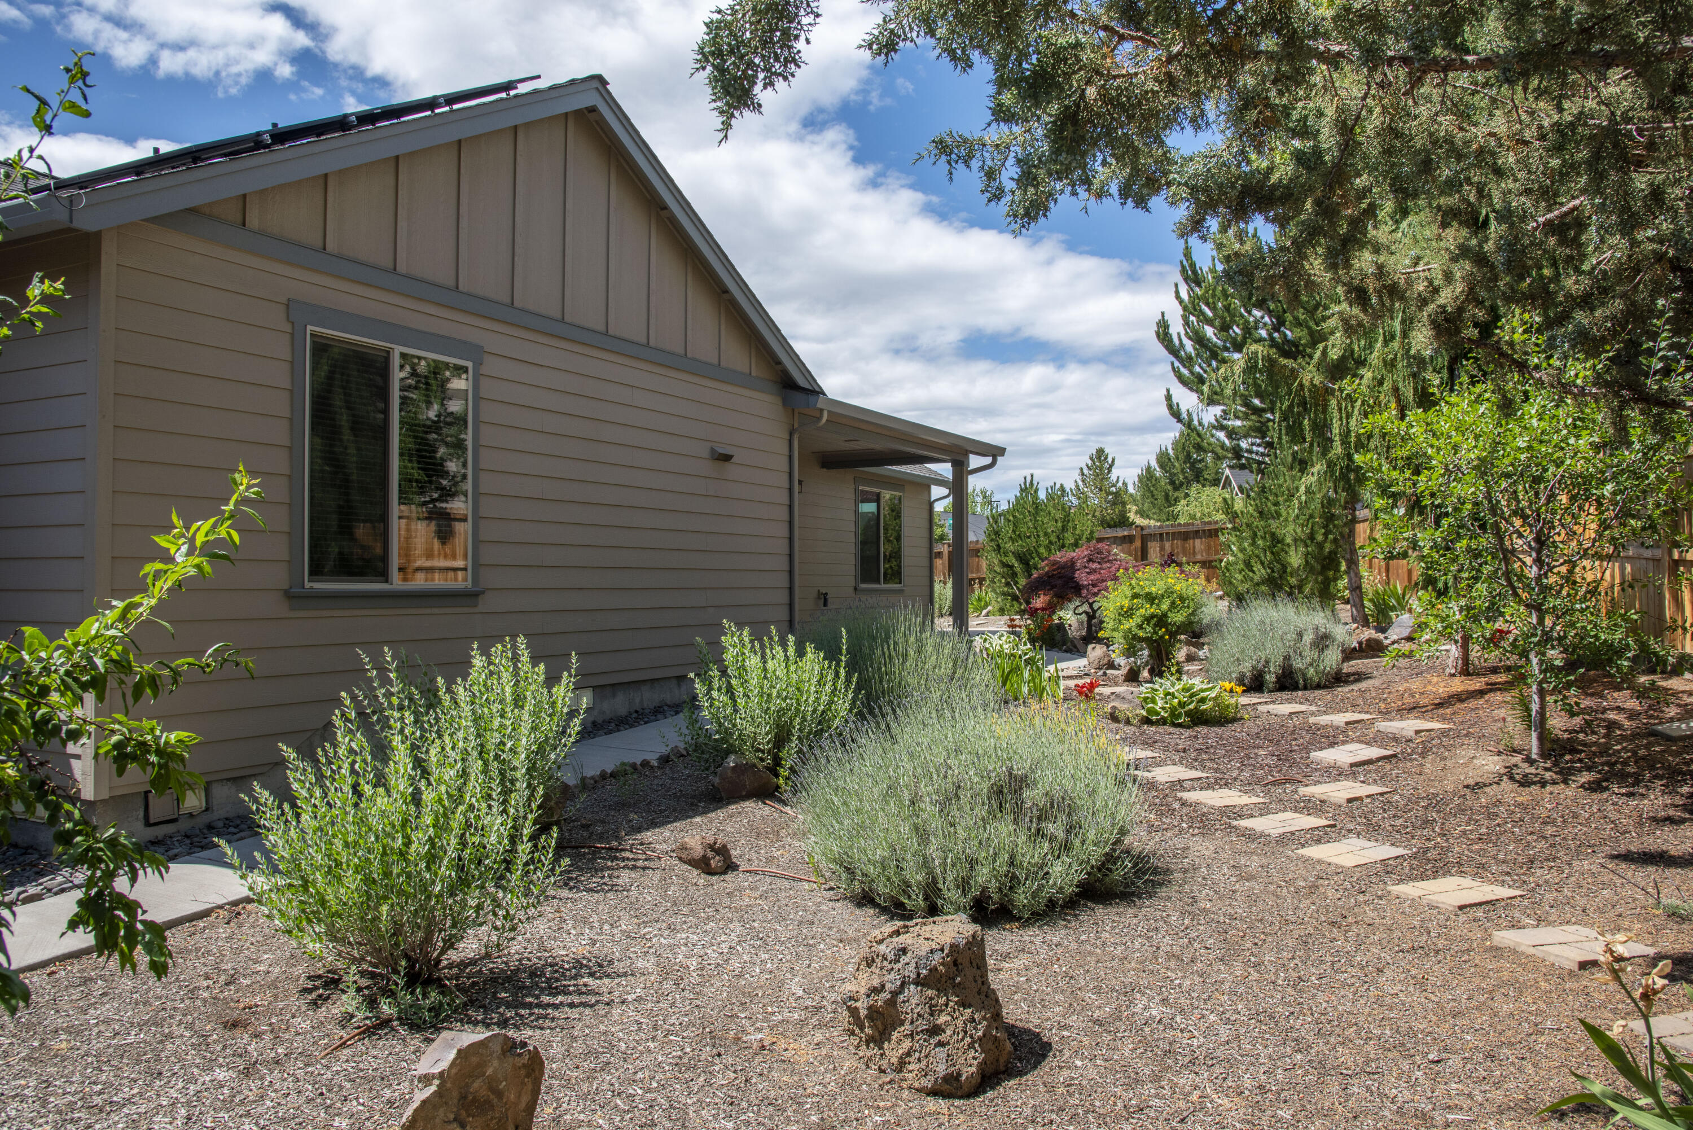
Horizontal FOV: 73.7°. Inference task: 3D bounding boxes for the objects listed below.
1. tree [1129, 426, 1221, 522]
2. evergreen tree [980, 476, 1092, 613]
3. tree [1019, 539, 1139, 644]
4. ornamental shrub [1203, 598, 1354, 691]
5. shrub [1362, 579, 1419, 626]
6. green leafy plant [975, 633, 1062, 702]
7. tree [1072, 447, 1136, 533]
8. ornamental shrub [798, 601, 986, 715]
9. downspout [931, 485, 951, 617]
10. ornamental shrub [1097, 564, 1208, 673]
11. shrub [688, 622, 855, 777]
[{"bbox_3d":[9.463,-1.632,32.500,2.600,4.923,2.600,0,-1,16],"label":"tree"},{"bbox_3d":[3.894,-0.388,23.000,2.350,2.861,2.300,0,-1,10],"label":"evergreen tree"},{"bbox_3d":[3.597,0.431,17.200,1.850,1.607,1.700,0,-1,12],"label":"tree"},{"bbox_3d":[4.151,0.732,10.850,1.380,0.839,1.300,0,-1,21],"label":"ornamental shrub"},{"bbox_3d":[8.149,0.564,16.900,0.820,0.712,0.800,0,-1,26],"label":"shrub"},{"bbox_3d":[1.630,0.955,10.800,0.850,0.630,0.700,0,-1,0],"label":"green leafy plant"},{"bbox_3d":[7.521,-1.266,33.000,2.200,4.389,2.200,0,-1,13],"label":"tree"},{"bbox_3d":[0.374,0.824,9.000,1.520,1.026,1.450,0,-1,2],"label":"ornamental shrub"},{"bbox_3d":[1.919,-0.256,22.900,0.420,2.735,0.090,0,-1,29],"label":"downspout"},{"bbox_3d":[3.282,0.570,12.100,1.190,1.153,1.150,0,-1,15],"label":"ornamental shrub"},{"bbox_3d":[-0.522,0.900,7.750,1.180,1.028,1.100,0,-1,-4],"label":"shrub"}]

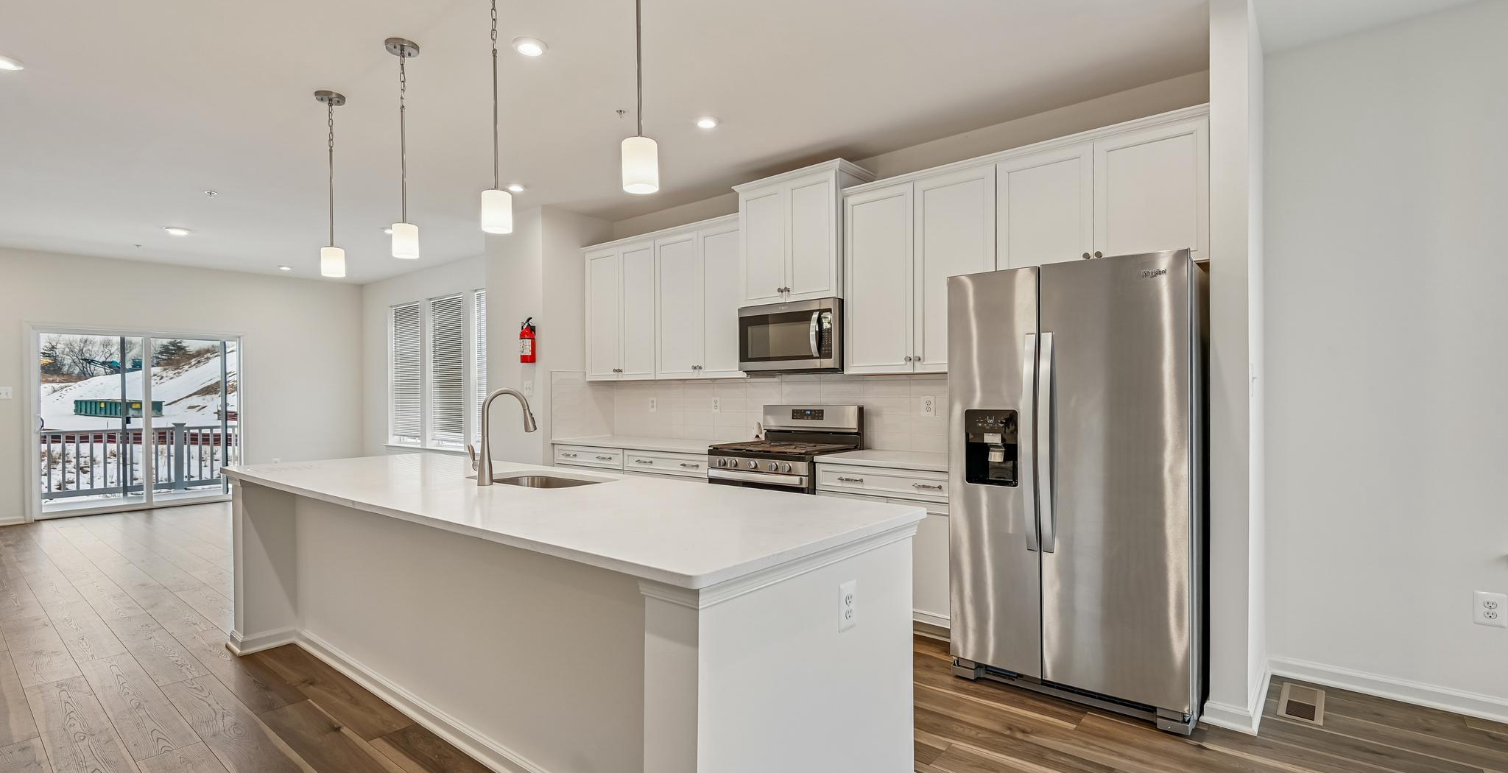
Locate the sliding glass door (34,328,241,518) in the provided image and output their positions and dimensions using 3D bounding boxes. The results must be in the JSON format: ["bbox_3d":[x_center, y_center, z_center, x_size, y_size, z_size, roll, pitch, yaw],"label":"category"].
[{"bbox_3d":[-6.793,0.392,7.483,0.100,1.980,1.730,-1,-1,39],"label":"sliding glass door"}]

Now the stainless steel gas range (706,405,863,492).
[{"bbox_3d":[0.209,0.708,4.191,0.763,1.163,0.705,-1,-1,40],"label":"stainless steel gas range"}]

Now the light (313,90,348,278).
[{"bbox_3d":[-2.138,-1.011,3.380,0.137,0.911,0.137,-1,-1,39],"label":"light"}]

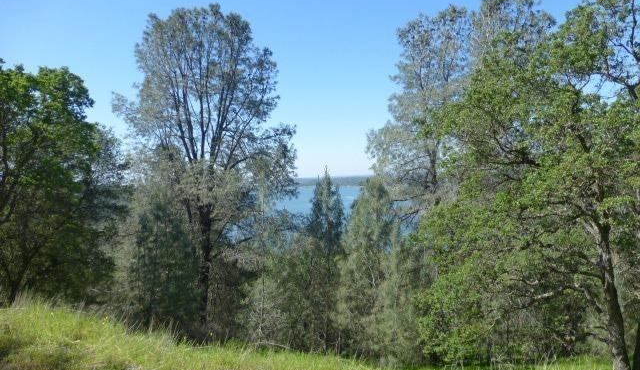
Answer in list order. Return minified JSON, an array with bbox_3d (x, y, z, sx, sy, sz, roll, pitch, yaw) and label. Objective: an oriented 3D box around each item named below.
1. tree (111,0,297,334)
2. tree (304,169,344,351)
[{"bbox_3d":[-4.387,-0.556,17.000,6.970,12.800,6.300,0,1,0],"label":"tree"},{"bbox_3d":[0.152,2.586,15.000,1.350,6.220,1.500,0,1,0],"label":"tree"}]

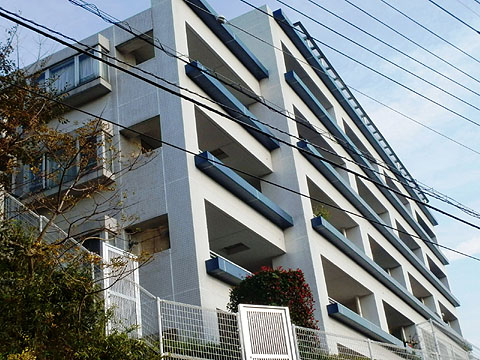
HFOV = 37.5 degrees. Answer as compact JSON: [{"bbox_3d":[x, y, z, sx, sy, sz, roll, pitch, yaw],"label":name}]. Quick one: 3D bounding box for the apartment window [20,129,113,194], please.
[{"bbox_3d":[-4.743,-0.268,19.335,2.800,1.300,0.480,-19,-29,21],"label":"apartment window"}]

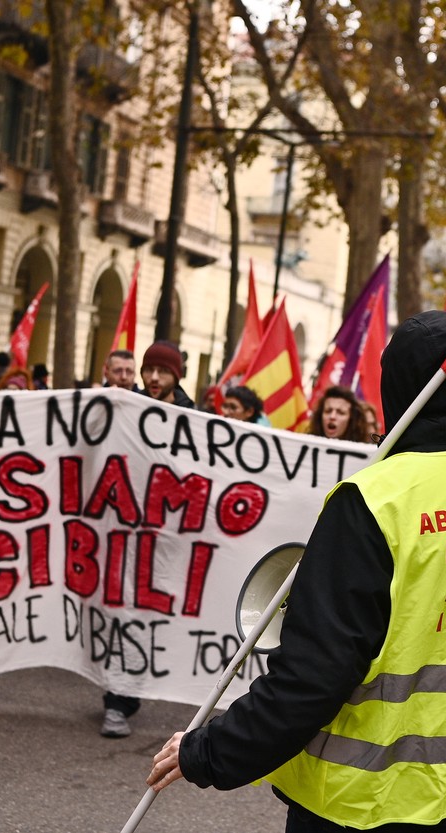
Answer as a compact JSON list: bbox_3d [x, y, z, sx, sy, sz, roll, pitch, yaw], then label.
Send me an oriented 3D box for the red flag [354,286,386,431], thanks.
[{"bbox_3d":[0.828,-0.301,8.900,0.260,0.860,0.160,5,1,11],"label":"red flag"}]

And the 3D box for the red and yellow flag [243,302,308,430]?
[{"bbox_3d":[0.271,-0.195,8.400,0.400,0.850,0.300,5,1,2],"label":"red and yellow flag"}]

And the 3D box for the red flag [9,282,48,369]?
[{"bbox_3d":[-1.469,-0.620,12.000,0.320,0.780,0.300,5,1,-7],"label":"red flag"}]

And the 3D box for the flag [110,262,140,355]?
[{"bbox_3d":[-0.582,-0.515,9.300,0.240,0.800,0.320,5,1,-4],"label":"flag"}]

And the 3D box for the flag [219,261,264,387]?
[{"bbox_3d":[0.093,-0.462,9.000,0.320,0.840,0.300,5,1,0],"label":"flag"}]

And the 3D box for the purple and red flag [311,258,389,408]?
[{"bbox_3d":[0.735,-0.449,9.200,0.500,0.950,0.300,6,1,6],"label":"purple and red flag"}]

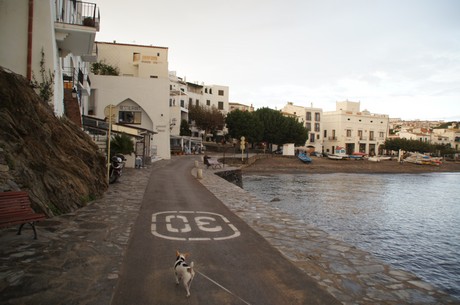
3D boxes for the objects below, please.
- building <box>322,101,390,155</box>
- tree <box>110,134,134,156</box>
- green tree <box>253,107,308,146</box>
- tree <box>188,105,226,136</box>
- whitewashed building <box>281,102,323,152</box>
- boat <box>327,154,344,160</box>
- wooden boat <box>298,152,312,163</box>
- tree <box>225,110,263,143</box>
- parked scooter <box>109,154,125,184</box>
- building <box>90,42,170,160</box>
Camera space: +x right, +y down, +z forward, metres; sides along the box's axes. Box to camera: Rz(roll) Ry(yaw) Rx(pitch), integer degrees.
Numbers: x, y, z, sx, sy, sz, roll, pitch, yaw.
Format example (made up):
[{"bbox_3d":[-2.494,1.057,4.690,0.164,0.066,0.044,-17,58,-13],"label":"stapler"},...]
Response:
[{"bbox_3d":[31.000,-6.100,90.500,19.000,13.300,11.500,-1,1,-33],"label":"building"},{"bbox_3d":[-8.310,-0.462,26.500,2.000,2.200,2.000,0,1,0],"label":"tree"},{"bbox_3d":[10.264,-4.675,70.000,11.200,9.300,10.500,0,1,0],"label":"green tree"},{"bbox_3d":[-4.913,-6.167,72.000,7.500,7.600,7.400,0,1,0],"label":"tree"},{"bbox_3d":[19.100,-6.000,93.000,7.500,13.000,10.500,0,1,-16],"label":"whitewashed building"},{"bbox_3d":[19.299,0.915,63.000,3.900,0.950,1.500,1,1,37],"label":"boat"},{"bbox_3d":[11.838,0.784,54.000,1.700,1.100,4.800,0,1,-9],"label":"wooden boat"},{"bbox_3d":[2.764,-4.245,68.000,8.000,8.300,8.000,0,1,0],"label":"tree"},{"bbox_3d":[-5.250,0.780,15.900,0.750,1.280,1.950,0,1,-12],"label":"parked scooter"},{"bbox_3d":[-13.400,-5.200,46.500,11.000,14.000,10.000,0,1,-15],"label":"building"}]

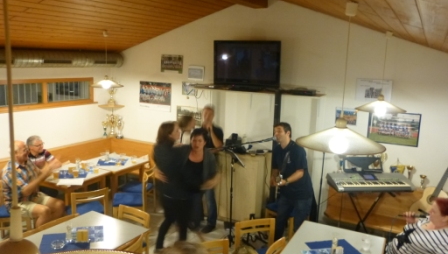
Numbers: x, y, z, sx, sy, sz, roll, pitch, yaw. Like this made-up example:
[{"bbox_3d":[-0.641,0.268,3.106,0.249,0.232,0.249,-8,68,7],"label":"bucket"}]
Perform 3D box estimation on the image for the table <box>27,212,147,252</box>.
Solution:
[{"bbox_3d":[-1.382,1.420,3.465,0.810,0.750,1.200,7,11,28],"label":"table"}]

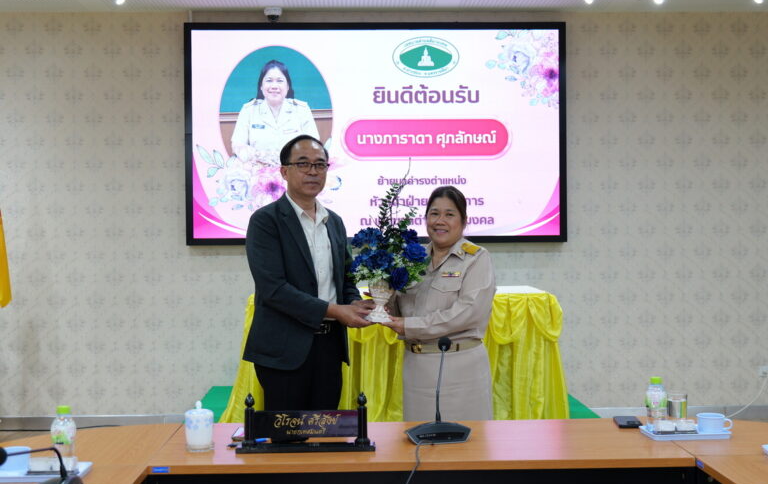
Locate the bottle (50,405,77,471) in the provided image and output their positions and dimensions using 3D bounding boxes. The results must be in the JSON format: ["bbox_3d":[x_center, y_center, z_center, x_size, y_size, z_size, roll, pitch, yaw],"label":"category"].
[{"bbox_3d":[-0.828,0.506,2.590,0.065,0.167,0.065,-1,1,0],"label":"bottle"}]

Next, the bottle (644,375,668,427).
[{"bbox_3d":[0.843,0.496,3.100,0.064,0.160,0.064,-1,1,0],"label":"bottle"}]

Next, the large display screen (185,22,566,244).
[{"bbox_3d":[-0.054,-0.752,6.950,2.640,1.530,0.090,-1,1,-2],"label":"large display screen"}]

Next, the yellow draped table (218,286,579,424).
[{"bbox_3d":[0.056,0.636,5.389,1.750,0.770,0.660,-1,1,-2],"label":"yellow draped table"}]

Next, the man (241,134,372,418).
[{"bbox_3d":[-0.280,0.478,3.627,0.530,1.710,0.440,-1,1,-32],"label":"man"}]

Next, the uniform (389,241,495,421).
[{"bbox_3d":[0.220,0.408,3.646,0.440,0.850,0.340,0,1,35],"label":"uniform"}]

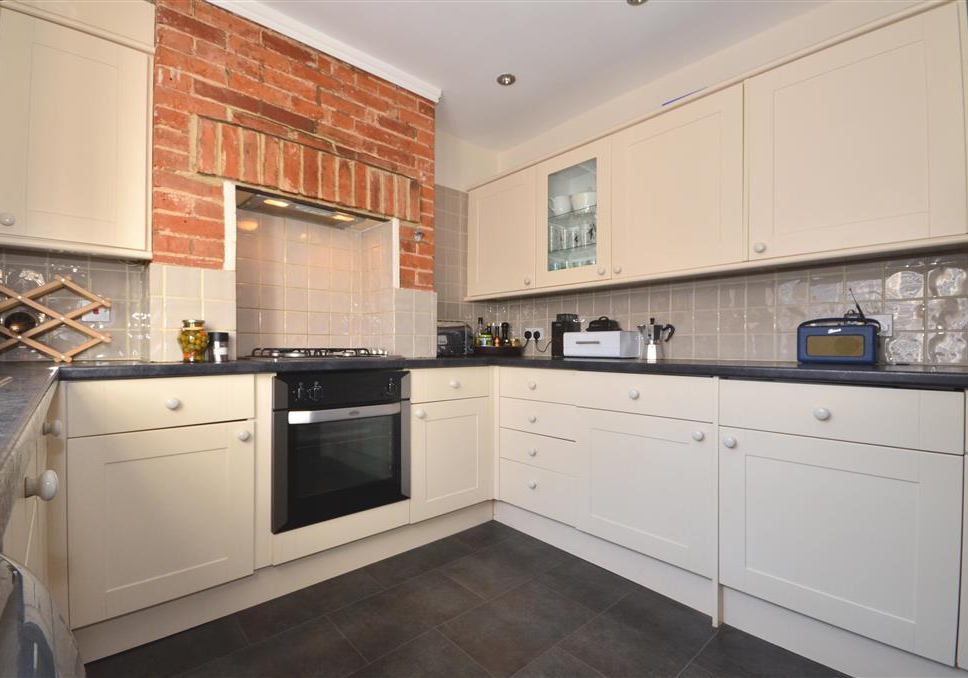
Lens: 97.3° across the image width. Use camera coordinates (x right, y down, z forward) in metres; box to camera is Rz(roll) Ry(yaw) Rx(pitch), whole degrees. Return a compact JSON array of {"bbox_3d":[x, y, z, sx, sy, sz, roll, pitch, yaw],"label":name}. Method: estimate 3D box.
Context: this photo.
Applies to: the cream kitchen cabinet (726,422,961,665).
[{"bbox_3d":[1.206,0.565,1.447,0.560,0.539,0.555,1,-1,-41],"label":"cream kitchen cabinet"}]

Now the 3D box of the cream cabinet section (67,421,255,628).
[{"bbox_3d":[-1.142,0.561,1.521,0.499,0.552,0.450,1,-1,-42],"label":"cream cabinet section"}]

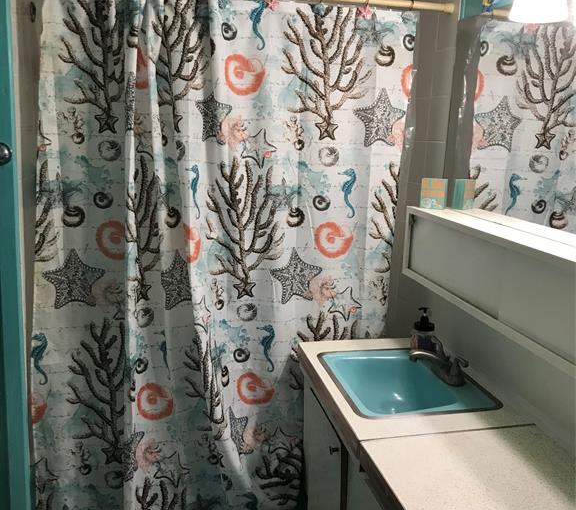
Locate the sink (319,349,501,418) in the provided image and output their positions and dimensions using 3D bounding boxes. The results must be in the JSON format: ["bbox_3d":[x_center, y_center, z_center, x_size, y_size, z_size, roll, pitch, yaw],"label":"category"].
[{"bbox_3d":[0.342,0.445,1.896,0.425,0.151,0.482,0,12,-13],"label":"sink"}]

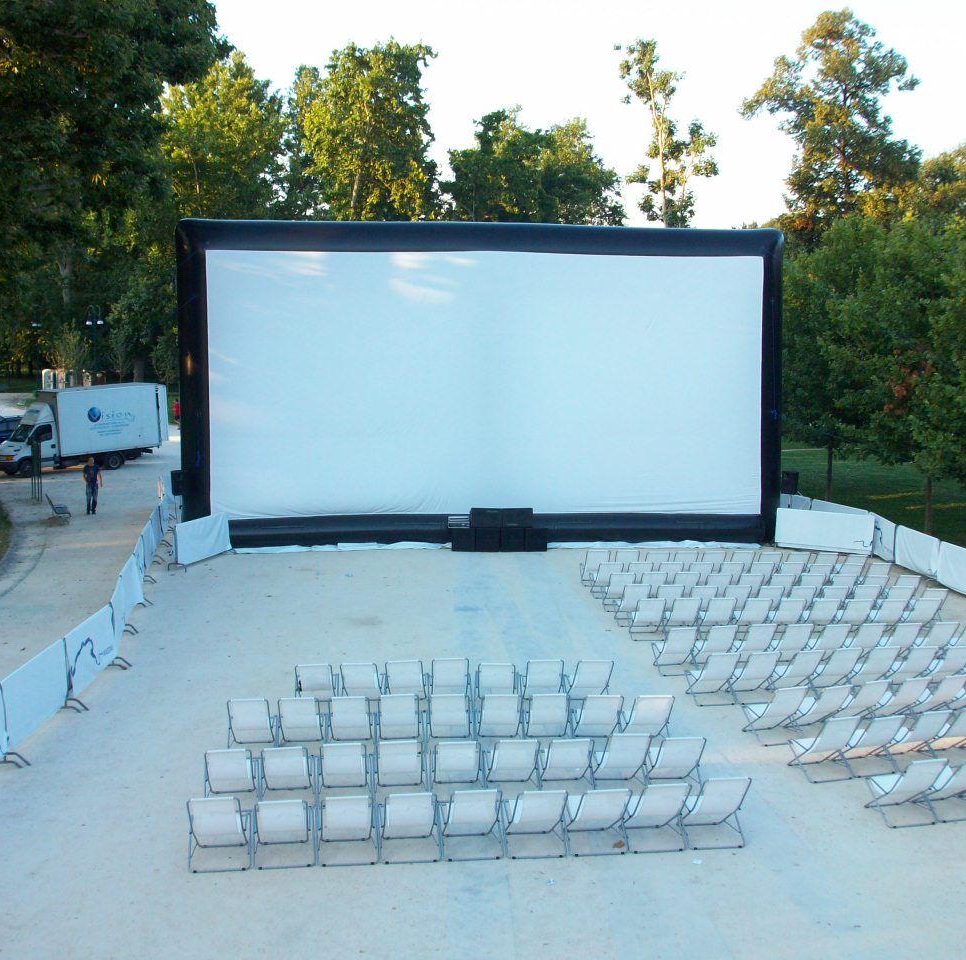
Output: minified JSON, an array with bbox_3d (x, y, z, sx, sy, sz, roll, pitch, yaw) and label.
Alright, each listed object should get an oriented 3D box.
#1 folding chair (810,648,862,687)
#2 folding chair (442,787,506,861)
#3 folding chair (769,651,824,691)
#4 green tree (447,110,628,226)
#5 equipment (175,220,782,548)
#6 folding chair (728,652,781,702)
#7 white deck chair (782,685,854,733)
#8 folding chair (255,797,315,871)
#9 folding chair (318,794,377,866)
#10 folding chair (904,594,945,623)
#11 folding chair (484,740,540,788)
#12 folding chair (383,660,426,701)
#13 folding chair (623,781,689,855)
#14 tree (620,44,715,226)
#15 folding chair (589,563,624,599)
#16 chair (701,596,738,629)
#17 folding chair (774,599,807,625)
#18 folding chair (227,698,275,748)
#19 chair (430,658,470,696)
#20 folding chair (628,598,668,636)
[{"bbox_3d":[5.530,2.970,19.806,0.625,0.830,0.890,-1,7,-15],"label":"folding chair"},{"bbox_3d":[-0.119,3.485,13.115,0.617,0.808,0.870,0,7,-8],"label":"folding chair"},{"bbox_3d":[4.702,2.867,18.945,0.617,0.795,0.881,-2,7,-19],"label":"folding chair"},{"bbox_3d":[2.896,-12.264,74.085,11.000,18.519,11.000,0,7,0],"label":"green tree"},{"bbox_3d":[0.061,-2.492,33.442,15.950,8.500,1.200,0,6,-3],"label":"equipment"},{"bbox_3d":[4.216,3.013,19.602,0.636,0.845,0.903,-1,7,-10],"label":"folding chair"},{"bbox_3d":[4.701,3.177,17.632,0.632,0.821,0.954,-2,7,-19],"label":"white deck chair"},{"bbox_3d":[-2.122,3.645,13.376,0.625,0.812,0.890,0,7,-8],"label":"folding chair"},{"bbox_3d":[-1.358,3.395,12.543,0.600,0.802,0.874,-1,6,-8],"label":"folding chair"},{"bbox_3d":[7.983,2.486,23.015,0.640,0.845,0.949,-1,7,-6],"label":"folding chair"},{"bbox_3d":[0.370,3.482,15.513,0.636,0.842,0.906,0,7,-5],"label":"folding chair"},{"bbox_3d":[-1.158,3.053,19.077,0.636,0.843,0.905,0,7,-1],"label":"folding chair"},{"bbox_3d":[1.864,3.567,13.716,0.640,0.846,0.954,-1,7,-10],"label":"folding chair"},{"bbox_3d":[10.718,-14.198,73.853,6.300,22.720,6.300,1,7,0],"label":"tree"},{"bbox_3d":[2.588,2.044,26.132,0.617,0.771,0.902,0,7,-6],"label":"folding chair"},{"bbox_3d":[4.265,2.465,22.768,0.615,0.819,0.849,0,6,-3],"label":"chair"},{"bbox_3d":[5.463,2.466,22.795,0.615,0.819,0.849,0,6,-5],"label":"folding chair"},{"bbox_3d":[-2.970,3.108,16.169,0.617,0.820,0.858,0,7,-5],"label":"folding chair"},{"bbox_3d":[-0.501,3.040,19.180,0.636,0.850,0.896,0,7,-3],"label":"chair"},{"bbox_3d":[3.065,2.540,23.373,0.625,0.827,0.890,0,7,-3],"label":"folding chair"}]

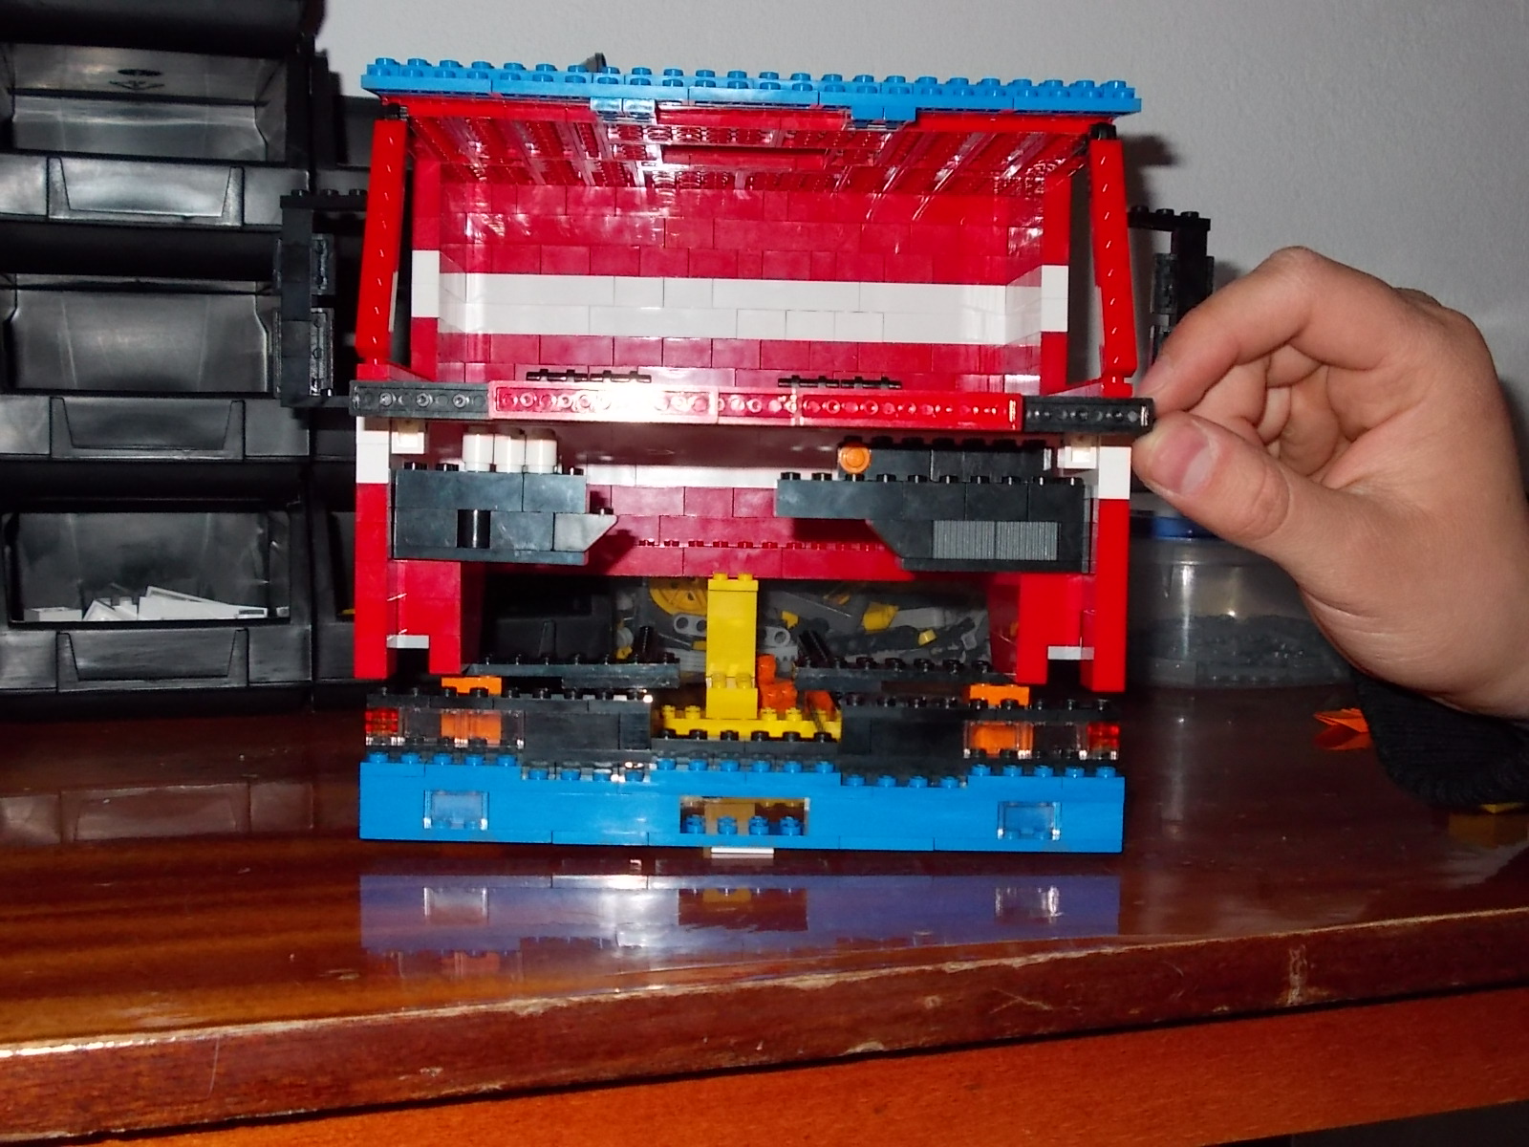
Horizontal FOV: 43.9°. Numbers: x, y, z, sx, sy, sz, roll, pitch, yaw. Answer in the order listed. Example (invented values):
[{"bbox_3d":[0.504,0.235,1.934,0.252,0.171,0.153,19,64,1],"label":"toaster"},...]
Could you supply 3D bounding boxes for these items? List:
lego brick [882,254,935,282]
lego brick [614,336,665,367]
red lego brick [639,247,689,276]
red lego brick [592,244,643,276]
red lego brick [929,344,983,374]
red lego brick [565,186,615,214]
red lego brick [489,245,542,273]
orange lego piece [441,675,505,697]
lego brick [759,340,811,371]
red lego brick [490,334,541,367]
[{"bbox_3d":[0.047,-0.100,0.624,0.016,0.010,0.008,1,3,-2],"label":"lego brick"},{"bbox_3d":[-0.041,-0.073,0.623,0.016,0.010,0.008,1,3,-1],"label":"lego brick"},{"bbox_3d":[-0.033,-0.102,0.621,0.016,0.010,0.008,1,3,-2],"label":"red lego brick"},{"bbox_3d":[-0.049,-0.102,0.621,0.016,0.010,0.008,1,3,-1],"label":"red lego brick"},{"bbox_3d":[0.063,-0.070,0.626,0.016,0.010,0.008,1,3,-2],"label":"red lego brick"},{"bbox_3d":[-0.056,-0.121,0.619,0.016,0.010,0.008,1,4,-1],"label":"red lego brick"},{"bbox_3d":[-0.081,-0.102,0.620,0.016,0.010,0.008,1,4,-1],"label":"red lego brick"},{"bbox_3d":[-0.077,0.031,0.506,0.016,0.010,0.014,1,3,-1],"label":"orange lego piece"},{"bbox_3d":[0.007,-0.071,0.624,0.016,0.010,0.008,1,3,-2],"label":"lego brick"},{"bbox_3d":[-0.081,-0.073,0.621,0.016,0.010,0.008,1,3,-2],"label":"red lego brick"}]

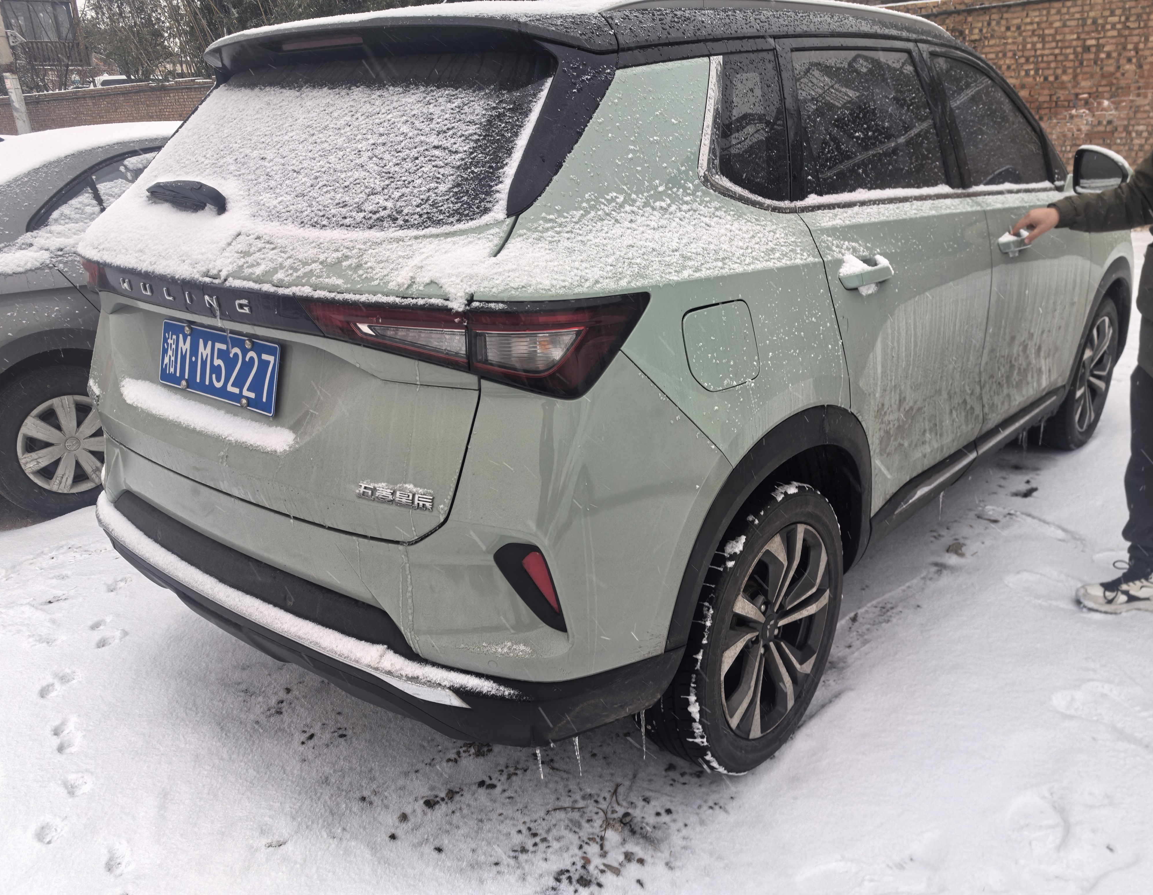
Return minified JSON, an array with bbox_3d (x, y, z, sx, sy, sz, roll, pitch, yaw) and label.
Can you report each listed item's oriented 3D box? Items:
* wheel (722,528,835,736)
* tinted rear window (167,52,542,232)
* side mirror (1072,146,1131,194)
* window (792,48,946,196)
[{"bbox_3d":[0.396,0.394,2.133,0.170,0.490,0.490,15,25,38],"label":"wheel"},{"bbox_3d":[-0.553,-0.631,1.930,1.280,0.410,0.075,15,-17,38],"label":"tinted rear window"},{"bbox_3d":[1.711,-0.896,3.021,0.200,0.165,0.130,15,25,38],"label":"side mirror"},{"bbox_3d":[0.675,-0.749,2.133,0.040,0.335,0.770,-12,7,44],"label":"window"}]

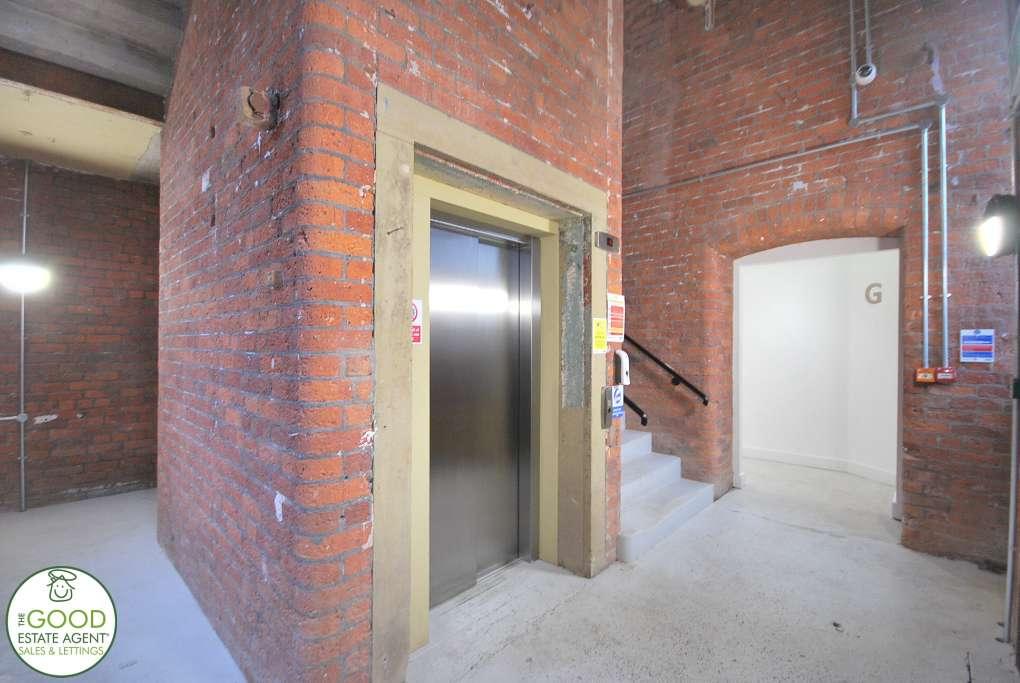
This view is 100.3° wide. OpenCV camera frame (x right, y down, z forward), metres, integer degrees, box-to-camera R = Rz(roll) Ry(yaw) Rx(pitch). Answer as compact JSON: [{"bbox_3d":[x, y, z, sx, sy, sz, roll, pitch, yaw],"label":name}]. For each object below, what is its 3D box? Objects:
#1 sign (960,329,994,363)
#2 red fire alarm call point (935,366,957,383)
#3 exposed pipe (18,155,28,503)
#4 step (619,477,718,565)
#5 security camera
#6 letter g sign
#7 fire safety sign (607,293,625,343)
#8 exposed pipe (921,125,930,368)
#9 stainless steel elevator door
[{"bbox_3d":[2.942,0.030,2.676,0.146,0.208,0.008,0,-1,43],"label":"sign"},{"bbox_3d":[2.825,0.218,2.752,0.093,0.090,0.050,0,-1,43],"label":"red fire alarm call point"},{"bbox_3d":[-3.945,-0.050,3.469,0.023,2.850,0.023,0,-1,43],"label":"exposed pipe"},{"bbox_3d":[1.179,1.317,3.276,0.275,0.152,1.470,0,-1,43],"label":"step"},{"bbox_3d":[2.532,-1.905,3.021,0.112,0.115,0.090,0,-1,43],"label":"security camera"},{"bbox_3d":[3.716,-0.491,4.353,0.015,0.212,0.170,0,-1,-9],"label":"letter g sign"},{"bbox_3d":[0.677,-0.147,2.714,0.008,0.297,0.212,0,-1,43],"label":"fire safety sign"},{"bbox_3d":[2.754,-0.627,2.821,0.025,1.604,0.025,0,-1,0],"label":"exposed pipe"},{"bbox_3d":[-0.217,0.378,2.455,0.070,2.000,0.780,0,-1,43],"label":"stainless steel elevator door"}]

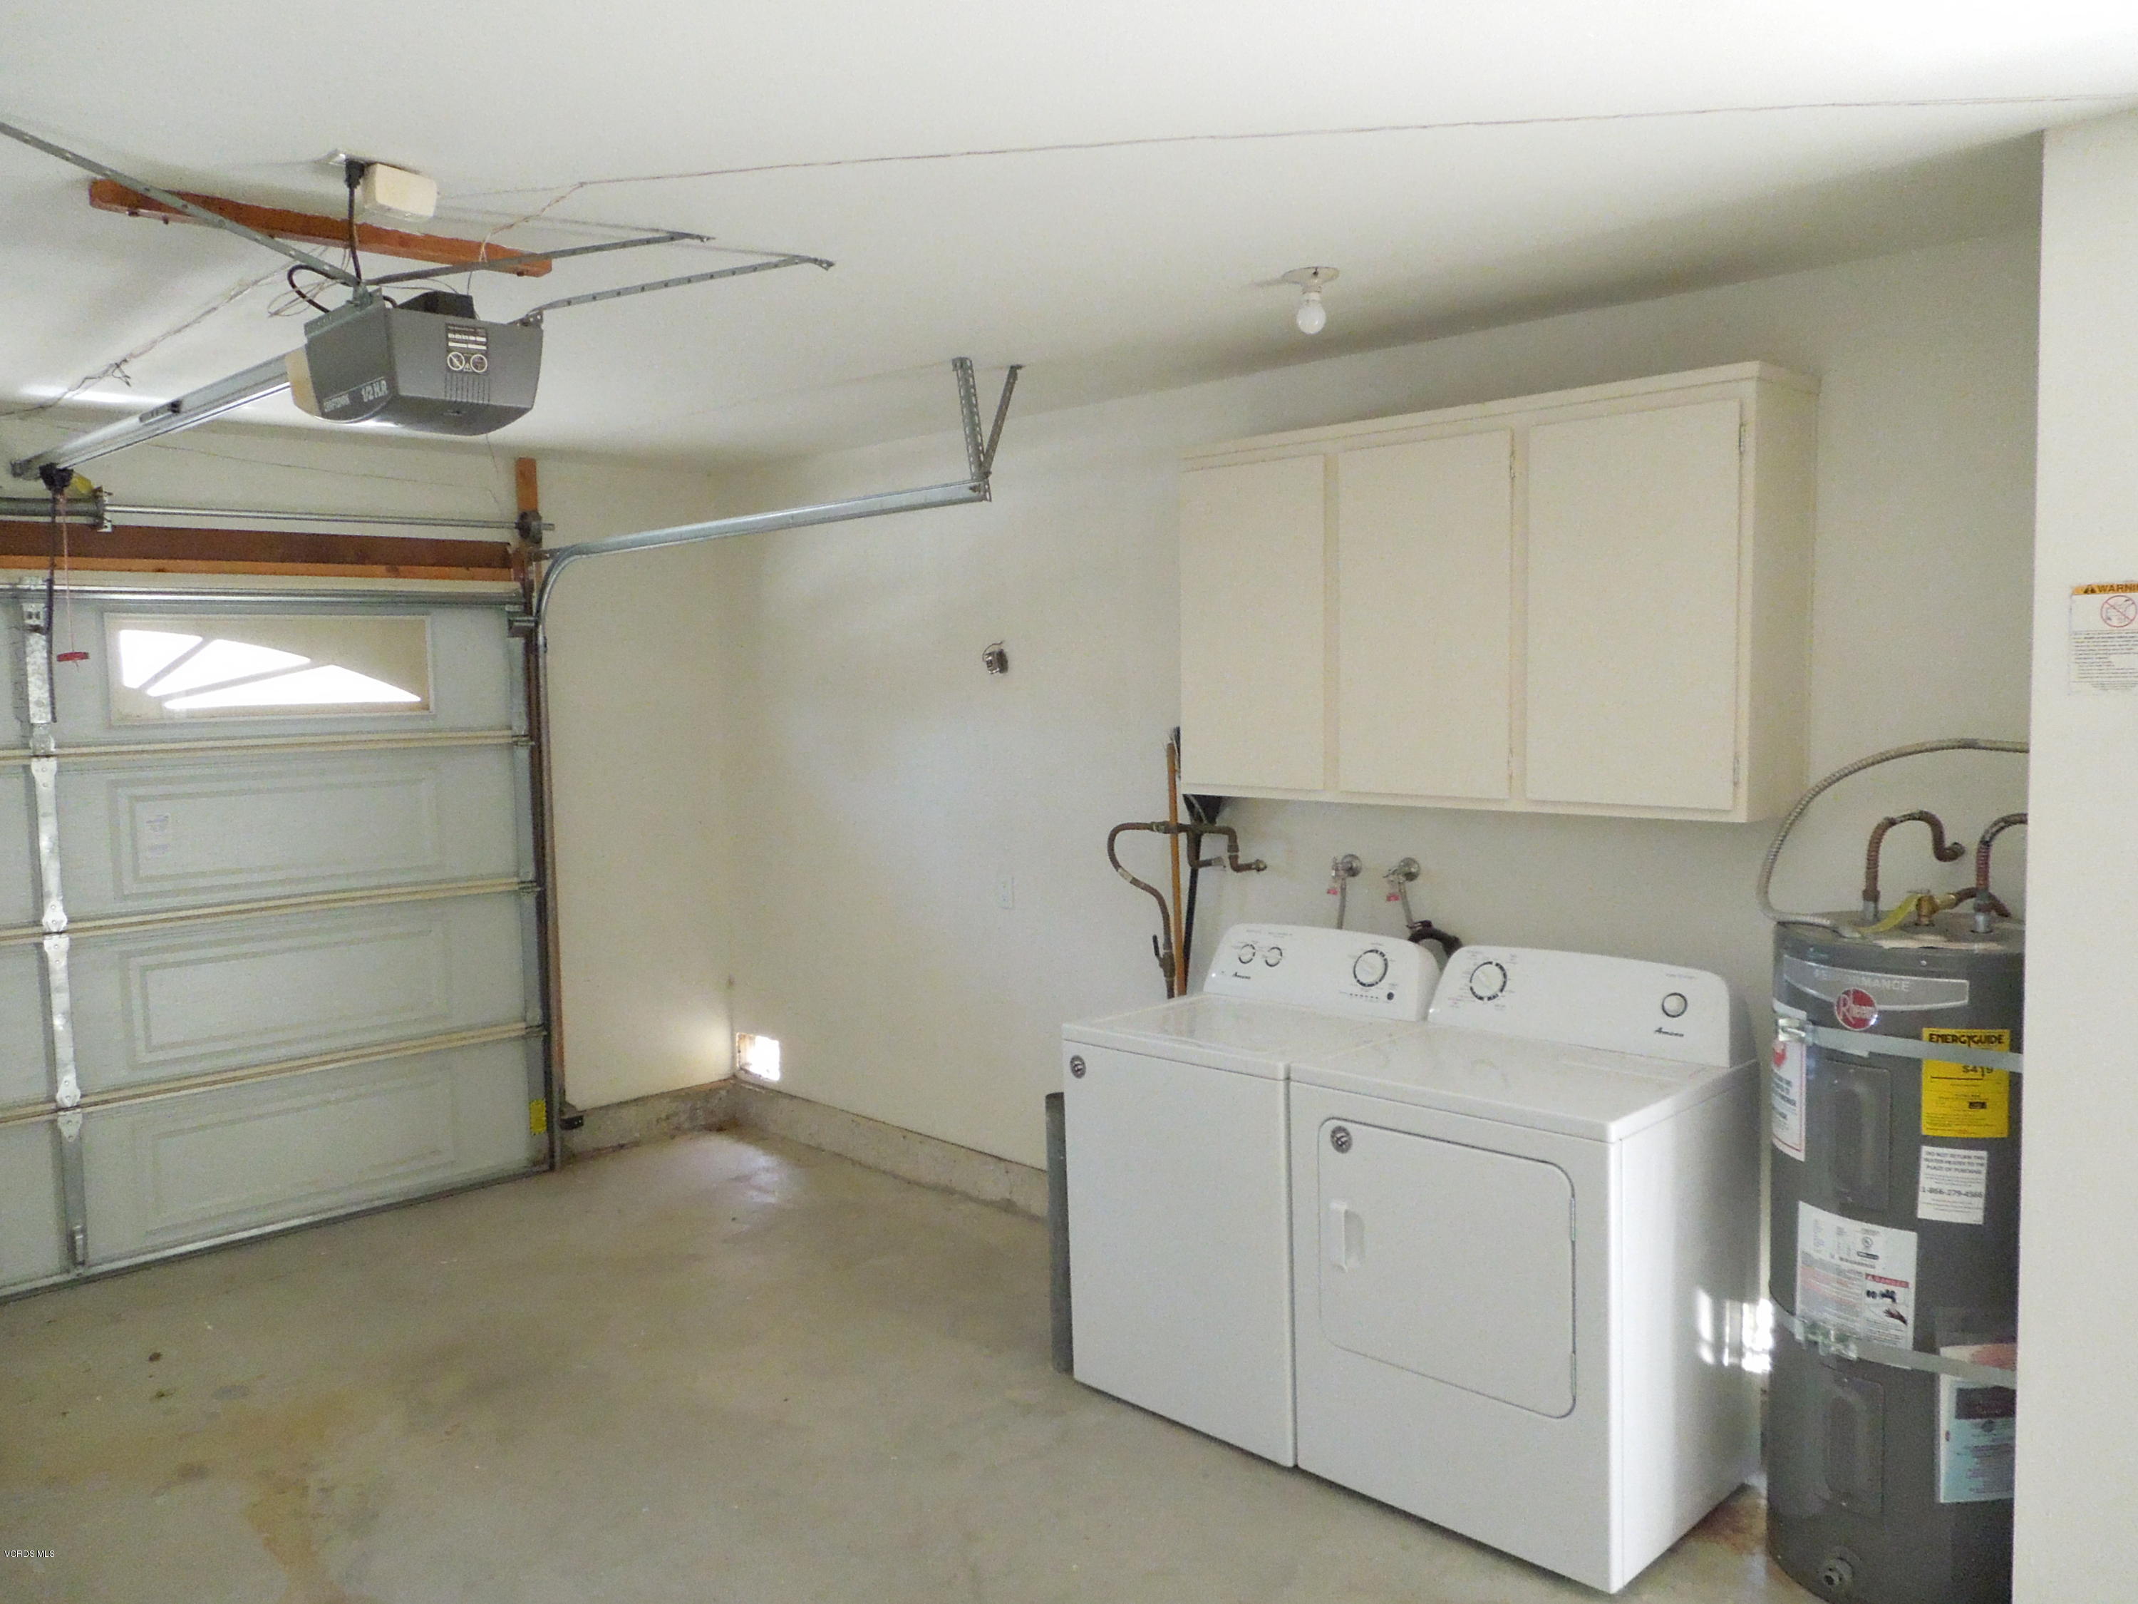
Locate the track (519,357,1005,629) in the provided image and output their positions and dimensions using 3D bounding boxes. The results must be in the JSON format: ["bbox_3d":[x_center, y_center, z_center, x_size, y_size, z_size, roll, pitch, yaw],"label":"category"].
[{"bbox_3d":[-1.050,-0.924,5.017,2.493,0.638,0.279,4,6,45],"label":"track"}]

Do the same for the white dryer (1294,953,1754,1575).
[{"bbox_3d":[0.992,0.938,3.367,0.735,1.097,0.688,4,6,45],"label":"white dryer"}]

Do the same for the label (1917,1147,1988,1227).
[{"bbox_3d":[1.548,0.673,2.703,0.100,0.131,0.007,1,5,24],"label":"label"}]

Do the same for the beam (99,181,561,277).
[{"bbox_3d":[-1.395,-1.078,2.932,0.808,0.042,0.070,-4,5,-38],"label":"beam"}]

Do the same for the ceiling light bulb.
[{"bbox_3d":[0.531,-1.081,3.377,0.122,0.131,0.122,0,4,0],"label":"ceiling light bulb"}]

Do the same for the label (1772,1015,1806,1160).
[{"bbox_3d":[1.391,0.534,3.001,0.021,0.286,0.202,0,4,10],"label":"label"}]

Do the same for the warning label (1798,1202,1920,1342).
[{"bbox_3d":[1.434,0.877,2.831,0.026,0.231,0.224,-3,5,-32],"label":"warning label"}]

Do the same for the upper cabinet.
[{"bbox_3d":[0.971,-0.468,3.809,1.540,0.934,0.333,4,6,45],"label":"upper cabinet"}]

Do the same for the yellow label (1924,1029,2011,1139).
[{"bbox_3d":[1.560,0.489,2.685,0.131,0.189,0.011,1,4,21],"label":"yellow label"}]

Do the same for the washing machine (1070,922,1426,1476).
[{"bbox_3d":[0.478,0.927,3.879,0.698,1.087,0.678,4,6,45],"label":"washing machine"}]

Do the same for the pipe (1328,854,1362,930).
[{"bbox_3d":[0.752,0.252,4.259,0.075,0.209,0.090,4,6,45],"label":"pipe"}]

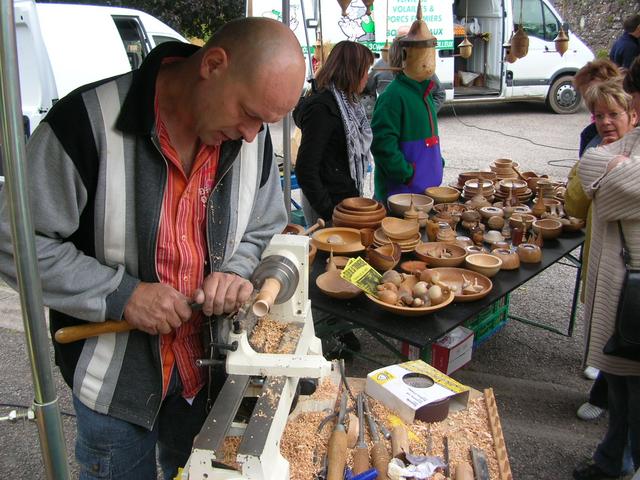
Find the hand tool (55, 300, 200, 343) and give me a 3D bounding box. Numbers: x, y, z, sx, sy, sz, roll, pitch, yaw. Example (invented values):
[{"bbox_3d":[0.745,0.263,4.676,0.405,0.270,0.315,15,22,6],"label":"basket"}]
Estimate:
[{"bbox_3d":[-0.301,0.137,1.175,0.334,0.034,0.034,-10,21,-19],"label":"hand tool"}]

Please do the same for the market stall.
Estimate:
[{"bbox_3d":[0.685,0.256,3.400,1.030,0.870,2.270,16,24,38],"label":"market stall"}]

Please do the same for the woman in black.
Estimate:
[{"bbox_3d":[0.076,-0.235,3.612,0.340,1.650,0.480,5,19,14],"label":"woman in black"}]

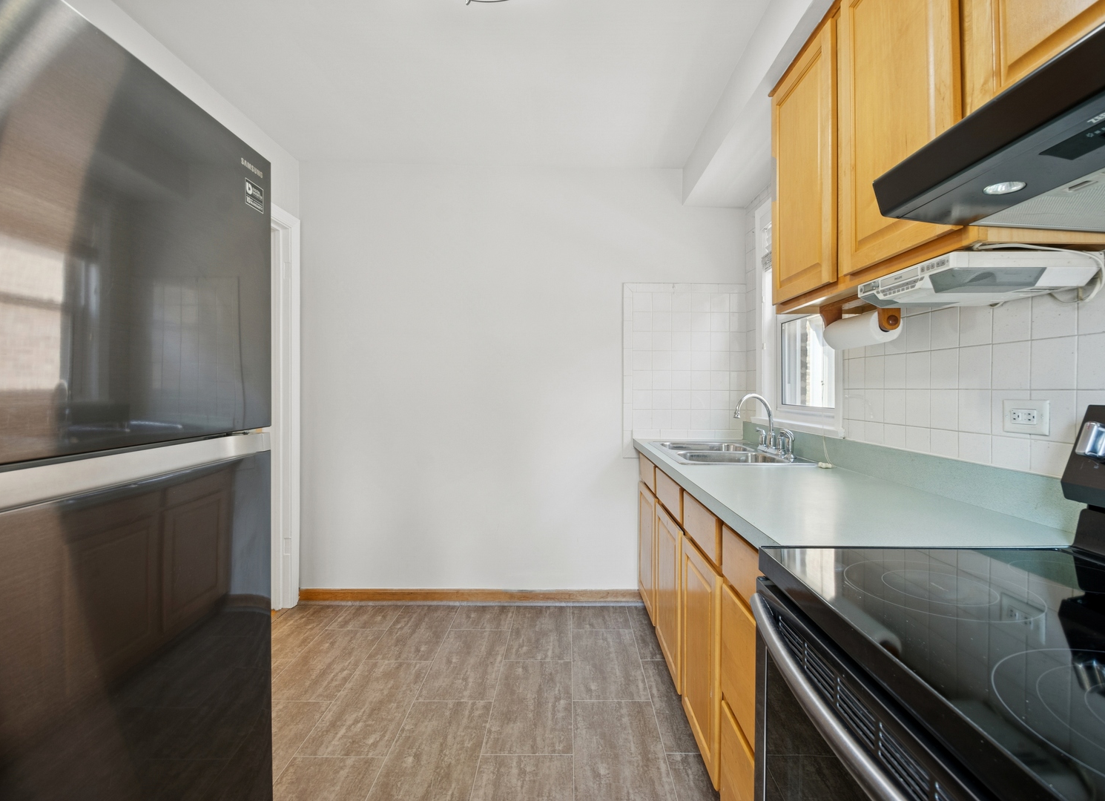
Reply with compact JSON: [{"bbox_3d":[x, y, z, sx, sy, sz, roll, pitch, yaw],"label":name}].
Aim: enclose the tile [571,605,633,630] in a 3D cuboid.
[{"bbox_3d":[0.252,1.147,2.639,0.305,0.010,0.293,0,1,1],"label":"tile"}]

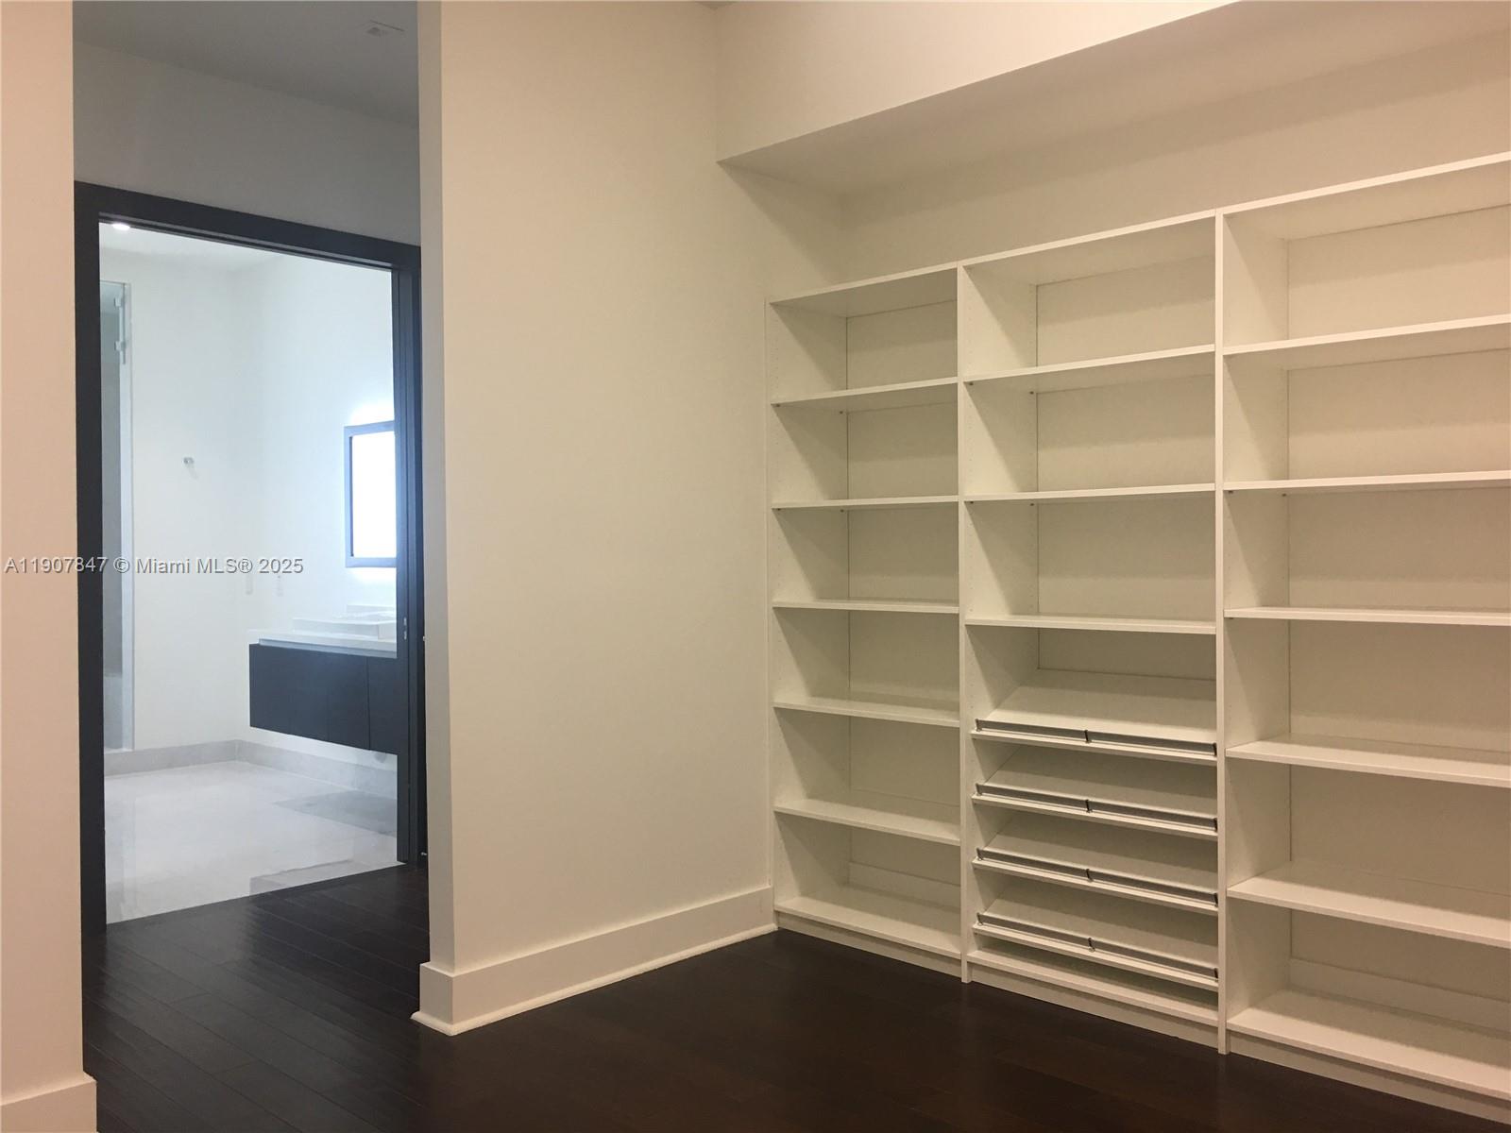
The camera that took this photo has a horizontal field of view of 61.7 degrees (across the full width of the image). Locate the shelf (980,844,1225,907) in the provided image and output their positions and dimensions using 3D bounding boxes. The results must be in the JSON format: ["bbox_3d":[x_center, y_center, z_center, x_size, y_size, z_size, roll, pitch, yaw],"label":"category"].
[{"bbox_3d":[1.023,0.804,3.593,0.760,0.075,0.350,0,19,44],"label":"shelf"}]

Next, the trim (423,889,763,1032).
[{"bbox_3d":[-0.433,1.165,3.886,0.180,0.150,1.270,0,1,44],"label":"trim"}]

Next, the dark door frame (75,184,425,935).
[{"bbox_3d":[-1.851,-0.029,4.774,0.150,2.540,1.360,0,1,44],"label":"dark door frame"}]

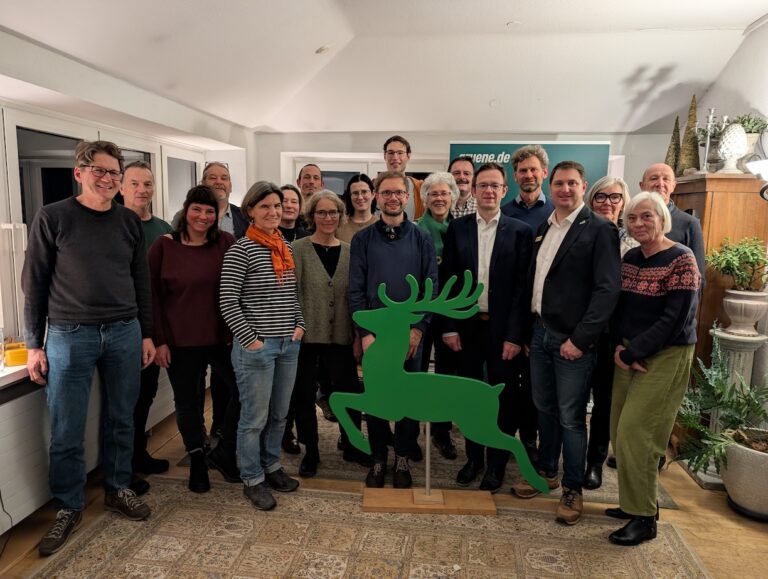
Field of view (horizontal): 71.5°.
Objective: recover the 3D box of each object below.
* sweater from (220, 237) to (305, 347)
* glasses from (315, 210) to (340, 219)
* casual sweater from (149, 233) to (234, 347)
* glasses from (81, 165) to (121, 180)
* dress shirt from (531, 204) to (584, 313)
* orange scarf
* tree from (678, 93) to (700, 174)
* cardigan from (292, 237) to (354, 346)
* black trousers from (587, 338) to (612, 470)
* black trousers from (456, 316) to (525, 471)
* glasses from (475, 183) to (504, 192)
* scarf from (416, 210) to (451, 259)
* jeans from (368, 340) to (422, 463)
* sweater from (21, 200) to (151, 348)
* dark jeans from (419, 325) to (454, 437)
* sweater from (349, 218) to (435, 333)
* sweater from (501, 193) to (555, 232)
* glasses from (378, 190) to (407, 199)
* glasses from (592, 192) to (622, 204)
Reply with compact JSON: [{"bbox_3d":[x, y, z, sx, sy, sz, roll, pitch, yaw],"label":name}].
[{"bbox_3d":[-0.643,0.005,2.823,0.460,0.575,0.310,-7,11,-44],"label":"sweater"},{"bbox_3d":[-0.323,-0.430,3.051,0.142,0.051,0.135,0,7,-5],"label":"glasses"},{"bbox_3d":[-1.056,0.000,2.942,0.460,0.625,0.270,-3,9,-25],"label":"casual sweater"},{"bbox_3d":[-1.333,-0.560,2.524,0.145,0.050,0.142,13,8,42],"label":"glasses"},{"bbox_3d":[0.885,-0.145,2.690,0.380,0.570,0.270,4,7,28],"label":"dress shirt"},{"bbox_3d":[-0.596,-0.185,2.787,0.240,0.297,0.210,-3,7,-25],"label":"orange scarf"},{"bbox_3d":[1.953,-0.983,3.405,0.125,0.505,0.125,5,9,30],"label":"tree"},{"bbox_3d":[-0.355,0.007,3.132,0.450,0.644,0.270,0,7,-5],"label":"cardigan"},{"bbox_3d":[1.253,0.598,3.117,0.370,0.914,0.280,2,7,15],"label":"black trousers"},{"bbox_3d":[0.604,0.598,3.056,0.390,0.932,0.290,1,7,8],"label":"black trousers"},{"bbox_3d":[0.575,-0.553,2.892,0.145,0.056,0.135,2,7,12],"label":"glasses"},{"bbox_3d":[0.321,-0.317,3.266,0.270,0.353,0.220,1,7,8],"label":"scarf"},{"bbox_3d":[0.066,0.581,3.066,0.360,0.890,0.270,1,8,0],"label":"jeans"},{"bbox_3d":[-1.412,-0.087,2.566,0.530,0.710,0.300,-4,9,-33],"label":"sweater"},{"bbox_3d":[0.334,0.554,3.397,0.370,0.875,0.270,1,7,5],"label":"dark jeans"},{"bbox_3d":[0.053,-0.068,2.971,0.510,0.693,0.300,0,7,0],"label":"sweater"},{"bbox_3d":[0.837,-0.180,3.050,0.550,0.720,0.290,2,8,12],"label":"sweater"},{"bbox_3d":[0.046,-0.516,2.889,0.142,0.048,0.135,0,7,-3],"label":"glasses"},{"bbox_3d":[1.212,-0.487,2.870,0.145,0.055,0.145,6,9,32],"label":"glasses"}]

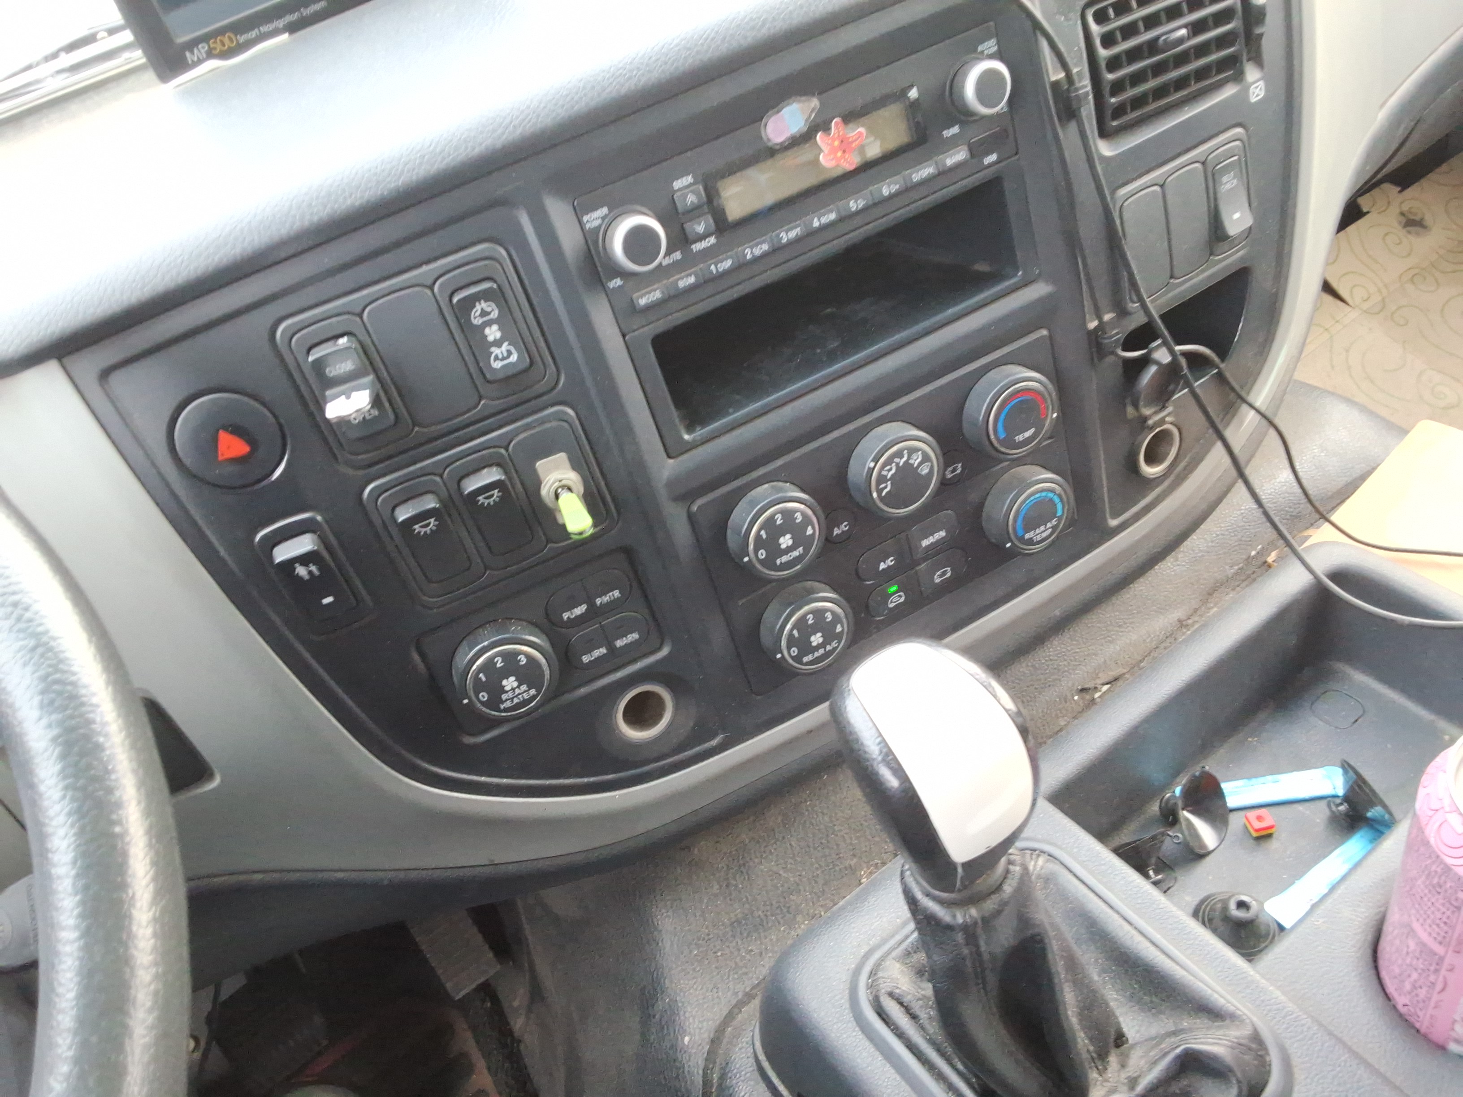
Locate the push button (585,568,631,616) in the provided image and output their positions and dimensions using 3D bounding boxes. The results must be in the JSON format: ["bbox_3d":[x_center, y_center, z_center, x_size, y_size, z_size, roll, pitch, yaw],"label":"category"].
[{"bbox_3d":[-0.051,0.017,0.495,0.018,0.018,0.005,-24,32,-8],"label":"push button"}]

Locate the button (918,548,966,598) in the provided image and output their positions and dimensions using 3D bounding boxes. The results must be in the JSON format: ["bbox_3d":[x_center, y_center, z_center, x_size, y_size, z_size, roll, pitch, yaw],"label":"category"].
[{"bbox_3d":[0.101,0.010,0.564,0.028,0.018,0.005,-27,33,-12],"label":"button"}]

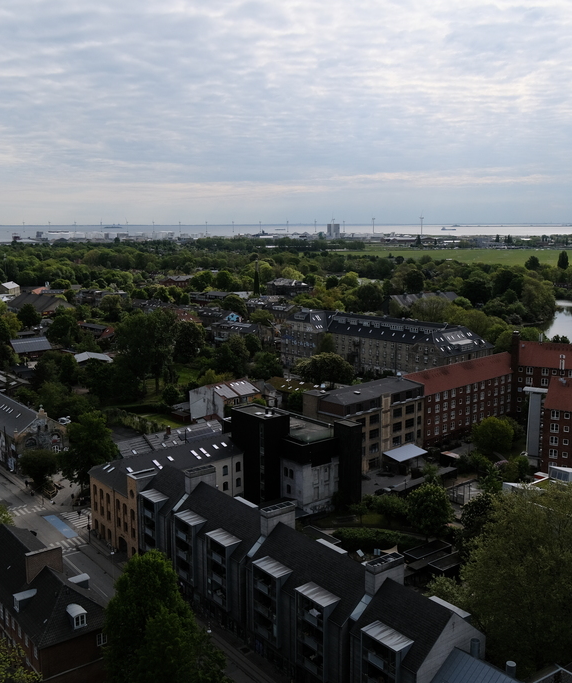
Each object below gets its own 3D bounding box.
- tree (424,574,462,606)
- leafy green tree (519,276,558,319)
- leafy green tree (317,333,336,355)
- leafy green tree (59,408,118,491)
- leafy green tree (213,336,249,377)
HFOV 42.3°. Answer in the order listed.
[{"bbox_3d":[22.777,37.137,106.396,5.460,7.572,5.460,0,9,0],"label":"tree"},{"bbox_3d":[138.500,-23.390,403.140,19.160,22.970,19.160,3,10,19],"label":"leafy green tree"},{"bbox_3d":[16.052,3.683,292.324,7.899,14.243,7.899,0,9,0],"label":"leafy green tree"},{"bbox_3d":[-39.000,22.230,144.910,11.500,17.800,11.500,0,9,0],"label":"leafy green tree"},{"bbox_3d":[-20.734,5.979,274.812,12.963,15.487,12.963,0,9,0],"label":"leafy green tree"}]

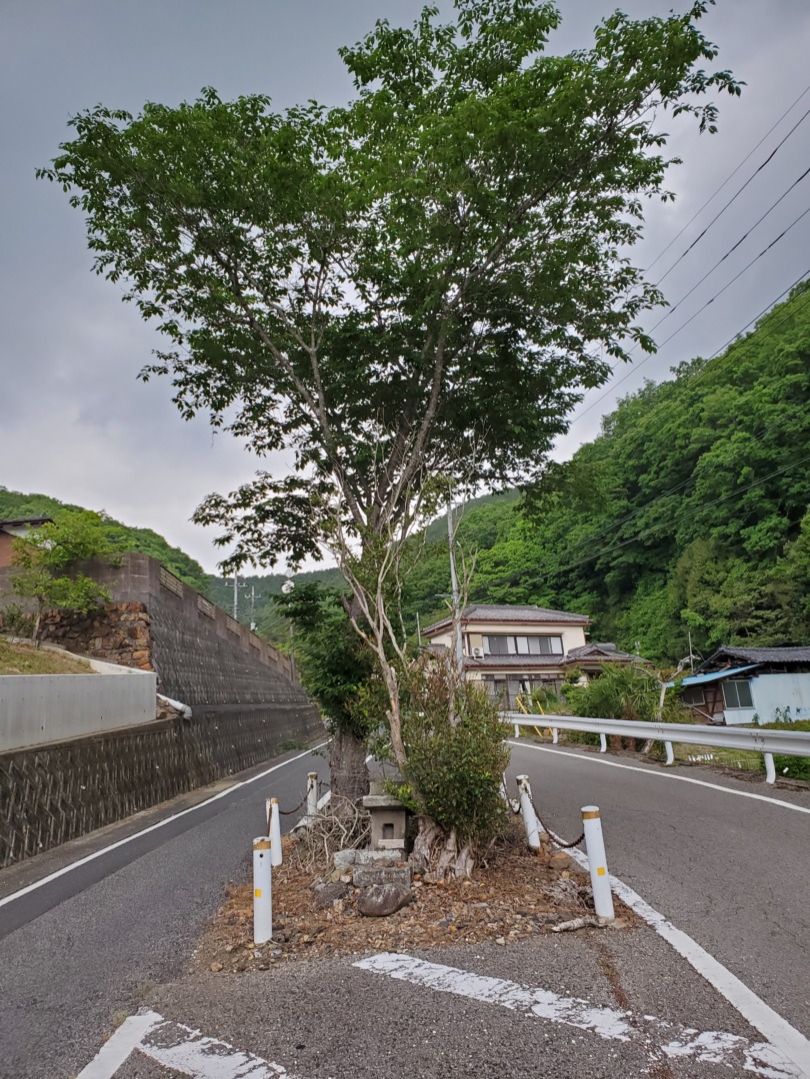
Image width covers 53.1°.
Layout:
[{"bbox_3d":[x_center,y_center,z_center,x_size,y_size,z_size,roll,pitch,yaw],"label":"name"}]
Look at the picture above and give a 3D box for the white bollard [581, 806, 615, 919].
[{"bbox_3d":[1.280,2.149,5.377,0.117,0.681,0.117,-7,-13,10],"label":"white bollard"}]

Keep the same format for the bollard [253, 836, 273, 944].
[{"bbox_3d":[-0.932,2.296,5.320,0.117,0.622,0.117,-1,-13,-10],"label":"bollard"}]

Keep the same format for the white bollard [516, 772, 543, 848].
[{"bbox_3d":[1.302,2.845,8.479,0.117,0.705,0.117,-10,-13,5],"label":"white bollard"}]

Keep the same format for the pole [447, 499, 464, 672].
[{"bbox_3d":[2.402,3.154,38.197,0.300,10.630,0.300,-4,-13,3],"label":"pole"}]

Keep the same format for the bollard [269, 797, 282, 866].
[{"bbox_3d":[-1.362,3.075,8.522,0.117,0.641,0.117,-4,-13,-11],"label":"bollard"}]

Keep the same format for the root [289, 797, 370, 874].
[{"bbox_3d":[-0.744,2.941,8.100,0.800,0.620,0.700,-3,-13,-6],"label":"root"}]

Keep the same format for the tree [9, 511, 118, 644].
[{"bbox_3d":[-6.231,0.684,14.800,1.900,2.250,1.800,1,-14,-23],"label":"tree"}]

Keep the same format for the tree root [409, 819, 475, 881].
[{"bbox_3d":[0.325,2.614,6.850,0.540,0.480,0.450,-5,-13,1],"label":"tree root"}]

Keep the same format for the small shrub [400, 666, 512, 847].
[{"bbox_3d":[0.430,1.890,7.050,0.880,1.500,0.850,-5,-13,2],"label":"small shrub"}]

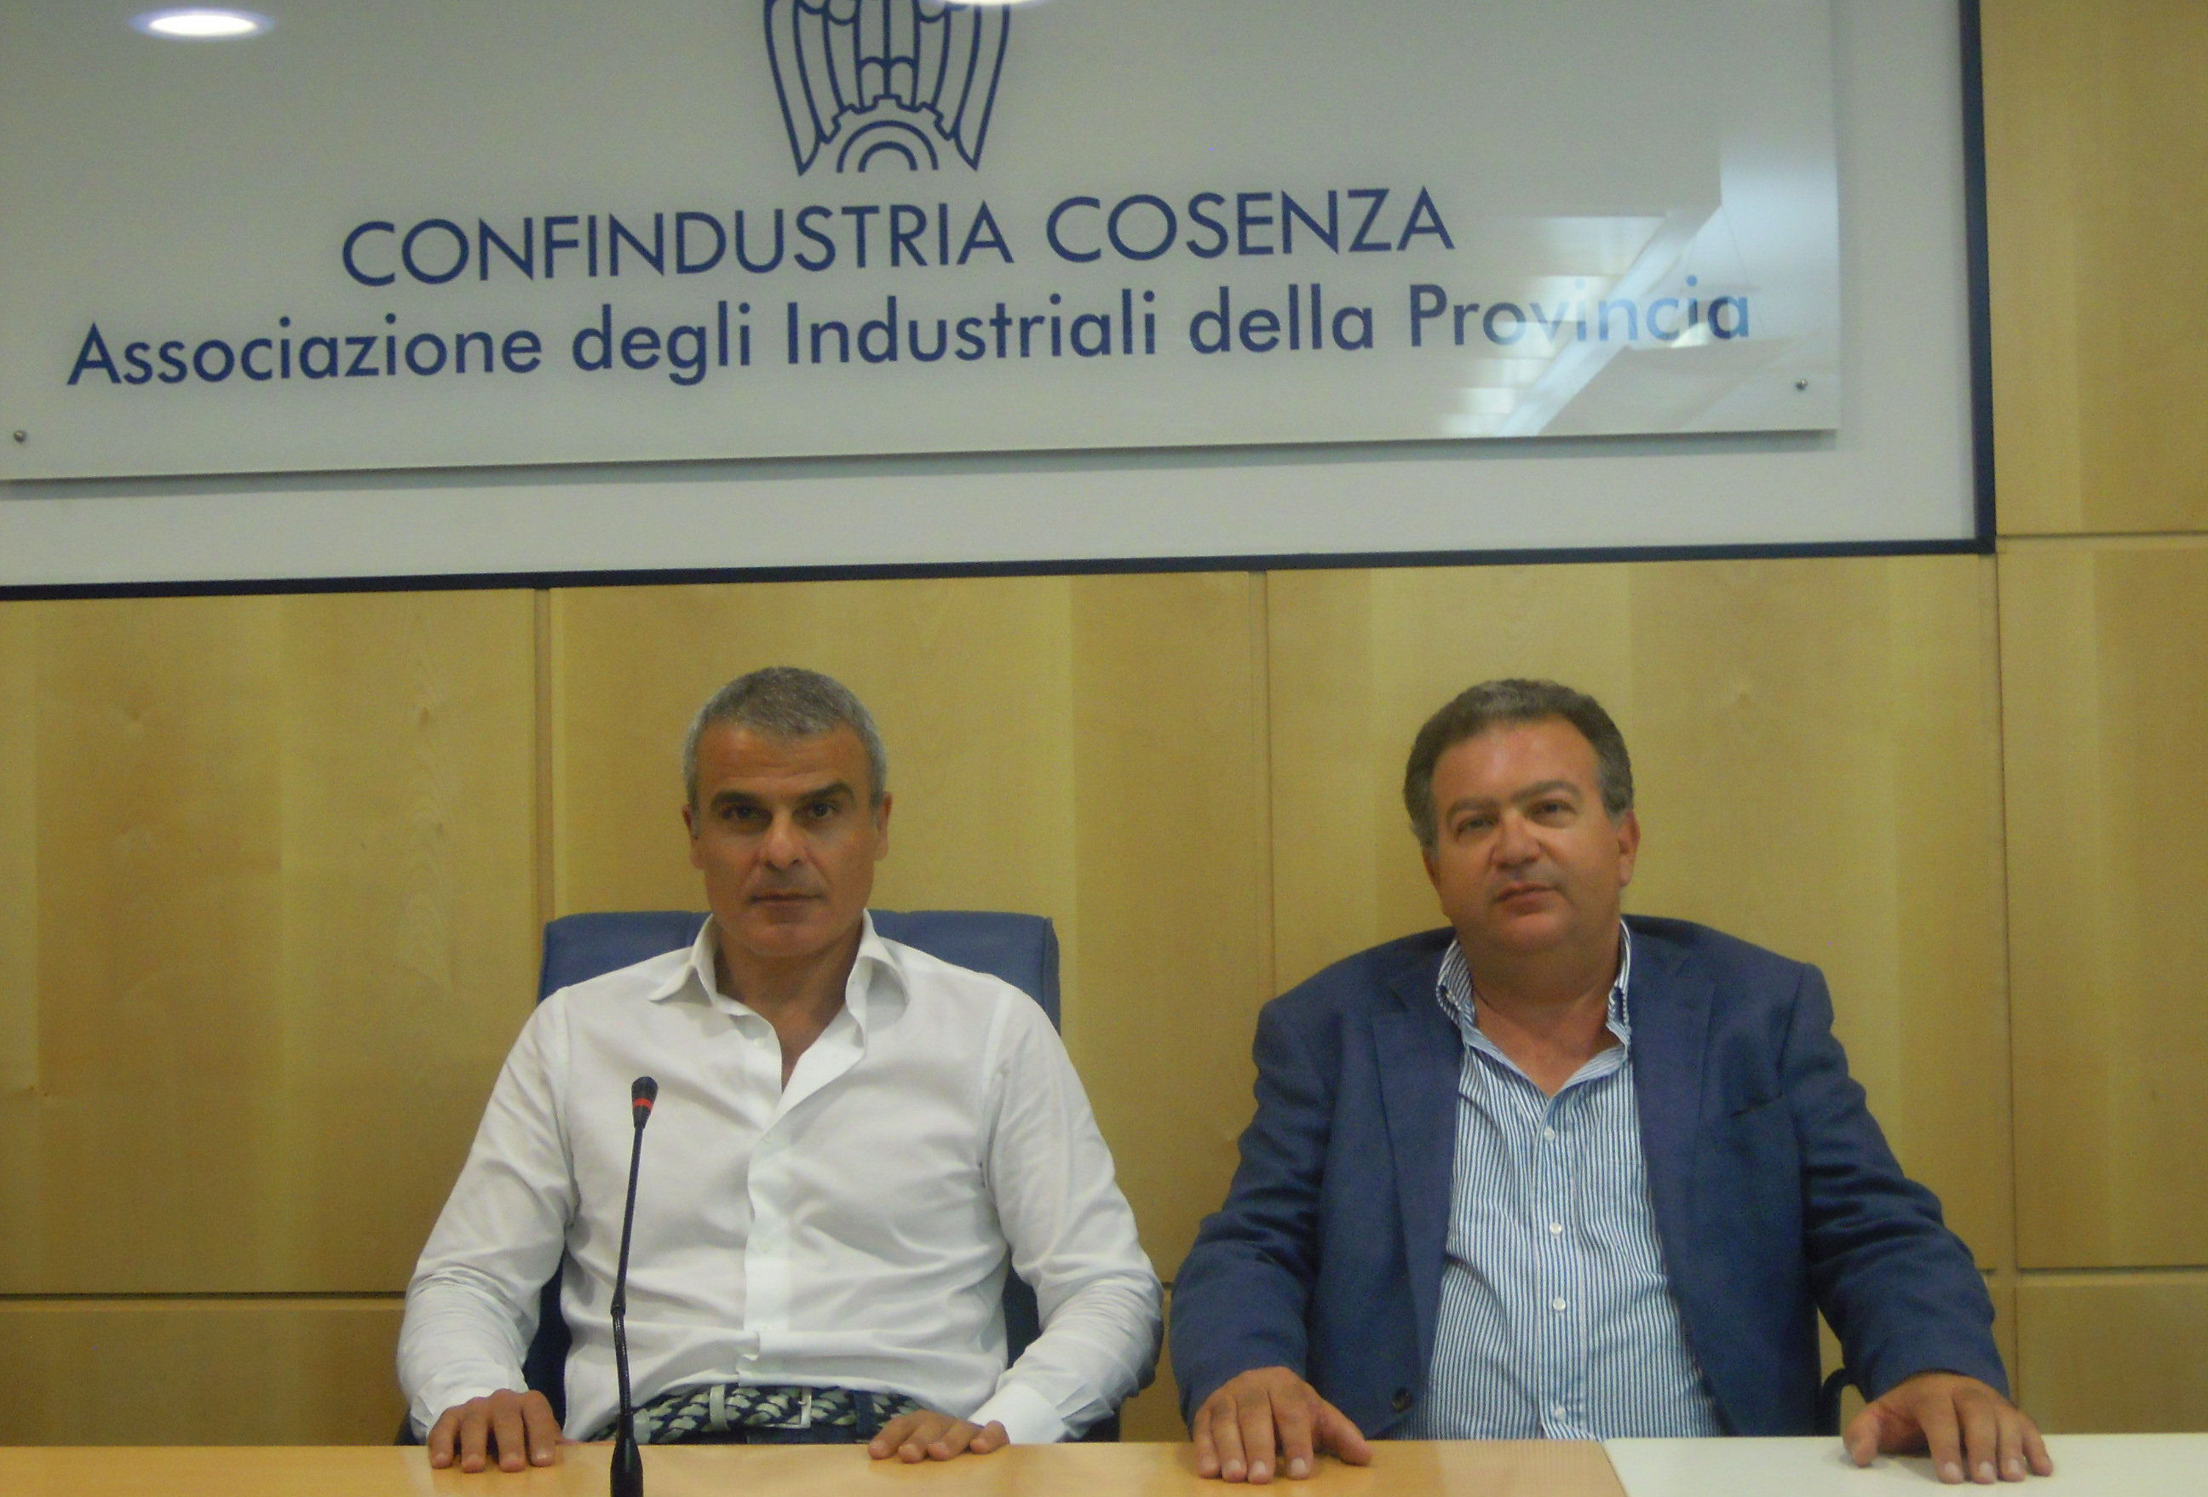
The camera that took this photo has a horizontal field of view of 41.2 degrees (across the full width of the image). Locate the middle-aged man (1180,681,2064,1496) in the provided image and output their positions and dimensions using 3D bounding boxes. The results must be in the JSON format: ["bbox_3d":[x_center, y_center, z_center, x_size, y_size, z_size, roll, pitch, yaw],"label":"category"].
[{"bbox_3d":[0.402,0.605,2.287,0.700,1.340,0.770,-1,-2,7],"label":"middle-aged man"}]

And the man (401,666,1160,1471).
[{"bbox_3d":[-0.268,0.603,2.306,0.630,1.360,0.750,-1,-2,3],"label":"man"}]

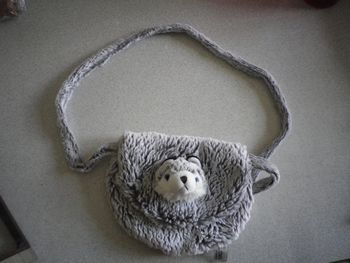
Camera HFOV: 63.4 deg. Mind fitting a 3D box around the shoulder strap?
[{"bbox_3d":[-0.003,-0.057,0.503,0.410,0.032,0.300,0,77,0],"label":"shoulder strap"}]

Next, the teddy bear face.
[{"bbox_3d":[0.008,0.071,0.425,0.078,0.052,0.068,4,74,-8],"label":"teddy bear face"}]

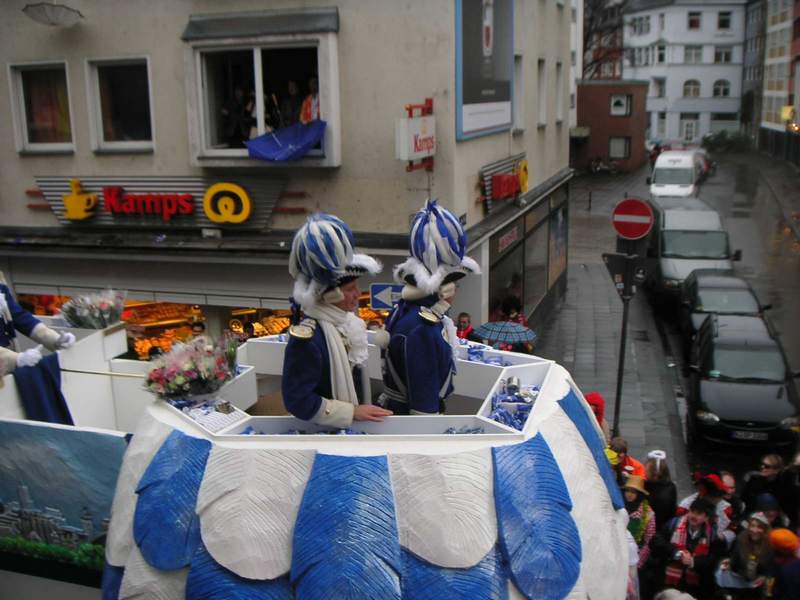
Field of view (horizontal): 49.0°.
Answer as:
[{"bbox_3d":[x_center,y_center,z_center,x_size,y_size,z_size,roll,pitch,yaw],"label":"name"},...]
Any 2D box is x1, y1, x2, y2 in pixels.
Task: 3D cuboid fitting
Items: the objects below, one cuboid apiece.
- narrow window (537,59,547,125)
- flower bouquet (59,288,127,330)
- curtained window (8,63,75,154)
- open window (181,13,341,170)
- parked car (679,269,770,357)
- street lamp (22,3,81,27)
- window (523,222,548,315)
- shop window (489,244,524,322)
[{"bbox_3d":[3.044,-4.474,19.041,0.160,1.383,1.068,3,14,18],"label":"narrow window"},{"bbox_3d":[-1.815,0.056,5.200,0.360,0.210,0.300,-1,12,0],"label":"flower bouquet"},{"bbox_3d":[-5.898,-3.144,14.493,1.130,1.433,0.160,3,14,18],"label":"curtained window"},{"bbox_3d":[-2.028,-3.082,12.993,2.371,2.171,0.420,3,14,18],"label":"open window"},{"bbox_3d":[7.025,0.295,19.180,1.700,1.420,4.250,2,12,14],"label":"parked car"},{"bbox_3d":[-4.986,-4.103,12.600,0.860,0.290,0.860,3,14,18],"label":"street lamp"},{"bbox_3d":[3.058,-0.720,19.710,0.150,1.776,3.106,3,14,18],"label":"window"},{"bbox_3d":[1.877,0.006,15.123,0.100,1.660,3.682,2,12,16],"label":"shop window"}]

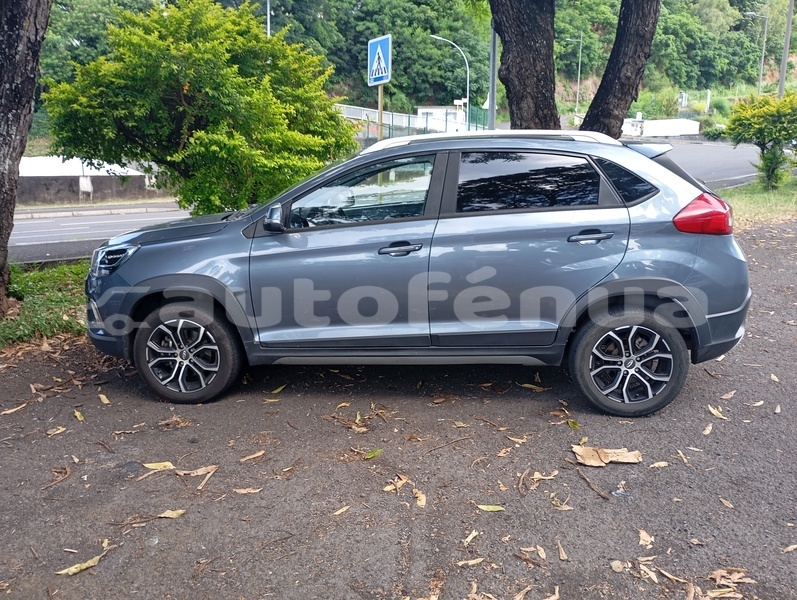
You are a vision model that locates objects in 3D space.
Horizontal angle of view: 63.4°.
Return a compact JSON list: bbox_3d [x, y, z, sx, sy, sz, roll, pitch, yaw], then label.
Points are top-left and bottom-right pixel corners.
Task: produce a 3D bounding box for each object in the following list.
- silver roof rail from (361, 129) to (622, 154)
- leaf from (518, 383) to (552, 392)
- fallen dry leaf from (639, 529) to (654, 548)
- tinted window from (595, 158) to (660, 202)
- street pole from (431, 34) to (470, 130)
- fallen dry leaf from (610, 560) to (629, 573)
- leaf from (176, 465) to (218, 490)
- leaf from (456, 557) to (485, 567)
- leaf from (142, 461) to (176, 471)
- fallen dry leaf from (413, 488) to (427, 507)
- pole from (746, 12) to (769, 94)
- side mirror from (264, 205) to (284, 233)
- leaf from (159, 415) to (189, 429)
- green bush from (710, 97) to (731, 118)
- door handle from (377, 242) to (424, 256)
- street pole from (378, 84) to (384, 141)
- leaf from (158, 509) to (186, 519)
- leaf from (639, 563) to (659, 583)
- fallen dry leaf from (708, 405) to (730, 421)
[{"bbox_3d":[0.515,-0.901,3.680,1.500,0.125,0.080,1,12,6],"label":"silver roof rail"},{"bbox_3d":[0.865,0.560,4.074,0.220,0.030,0.090,3,11,17],"label":"leaf"},{"bbox_3d":[0.929,0.891,2.416,0.060,0.018,0.100,3,12,16],"label":"fallen dry leaf"},{"bbox_3d":[1.231,-0.646,3.497,0.345,0.245,0.055,1,2,6],"label":"tinted window"},{"bbox_3d":[2.448,-8.993,30.120,1.850,6.444,0.180,-3,11,-14],"label":"street pole"},{"bbox_3d":[0.767,0.927,2.254,0.062,0.015,0.060,-8,14,-33],"label":"fallen dry leaf"},{"bbox_3d":[-0.926,0.802,2.940,0.185,0.020,0.185,1,12,6],"label":"leaf"},{"bbox_3d":[0.258,0.927,2.282,0.108,0.015,0.032,-4,12,-18],"label":"leaf"},{"bbox_3d":[-1.127,0.784,3.044,0.158,0.018,0.066,-3,12,-12],"label":"leaf"},{"bbox_3d":[0.089,0.830,2.700,0.050,0.018,0.145,-2,11,-8],"label":"fallen dry leaf"},{"bbox_3d":[20.627,-13.019,37.635,1.250,6.994,0.220,-1,11,-7],"label":"pole"},{"bbox_3d":[-0.669,-0.447,3.511,0.110,0.162,0.200,1,12,6],"label":"side mirror"},{"bbox_3d":[-1.228,0.671,3.538,0.165,0.035,0.140,0,11,0],"label":"leaf"},{"bbox_3d":[20.174,-12.060,40.441,1.150,1.300,1.050,5,12,25],"label":"green bush"},{"bbox_3d":[0.012,-0.275,3.535,0.245,0.075,0.055,1,12,6],"label":"door handle"},{"bbox_3d":[-0.259,-2.195,9.760,0.070,2.950,0.070,-7,13,-32],"label":"street pole"},{"bbox_3d":[-0.919,0.867,2.627,0.093,0.018,0.060,2,12,14],"label":"leaf"},{"bbox_3d":[0.849,0.925,2.183,0.035,0.015,0.100,-3,11,-12],"label":"leaf"},{"bbox_3d":[1.813,0.637,3.647,0.050,0.025,0.200,-1,11,-4],"label":"fallen dry leaf"}]

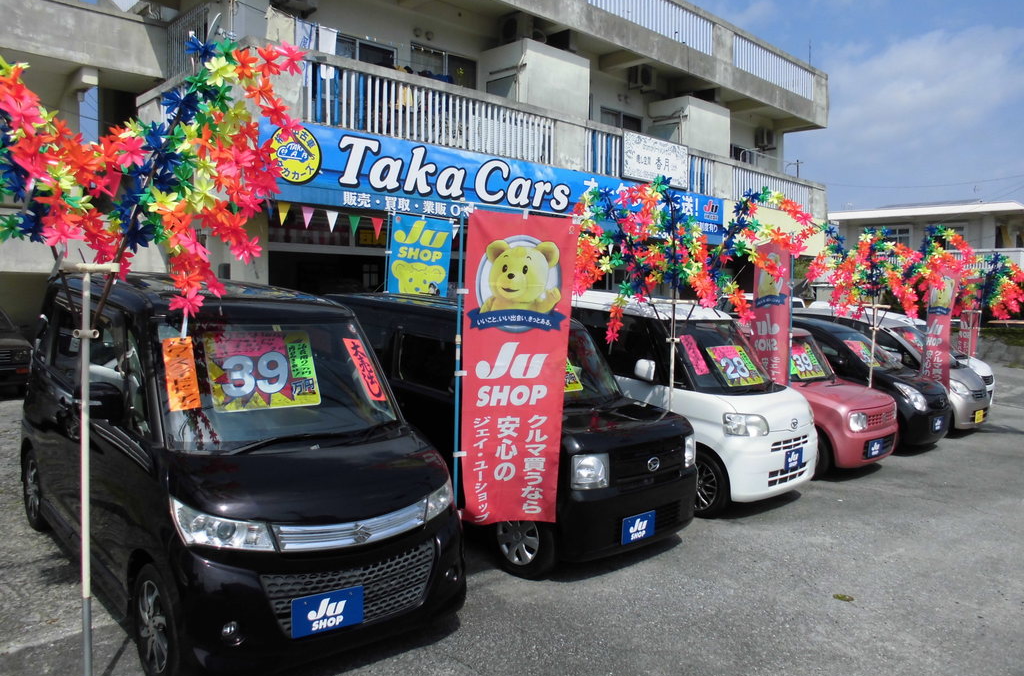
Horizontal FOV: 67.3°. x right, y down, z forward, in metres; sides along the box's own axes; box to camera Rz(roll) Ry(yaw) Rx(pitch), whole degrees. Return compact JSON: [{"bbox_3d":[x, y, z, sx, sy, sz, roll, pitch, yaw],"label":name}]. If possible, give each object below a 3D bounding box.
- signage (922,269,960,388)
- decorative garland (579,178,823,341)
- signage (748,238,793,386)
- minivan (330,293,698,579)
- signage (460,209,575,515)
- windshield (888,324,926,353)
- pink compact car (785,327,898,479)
[{"bbox_3d":[5.961,-0.104,10.650,0.600,1.800,0.060,0,3,-35],"label":"signage"},{"bbox_3d":[1.451,-0.618,6.050,1.850,1.220,0.950,2,3,14],"label":"decorative garland"},{"bbox_3d":[2.671,-0.139,7.900,0.060,1.800,0.600,1,3,-19],"label":"signage"},{"bbox_3d":[-0.227,0.575,6.055,1.475,1.640,3.395,0,4,-43],"label":"minivan"},{"bbox_3d":[0.026,0.170,4.430,0.620,1.800,0.060,2,3,-12],"label":"signage"},{"bbox_3d":[6.284,0.140,11.758,1.300,0.580,0.720,-1,4,-42],"label":"windshield"},{"bbox_3d":[2.872,0.625,9.418,1.475,1.510,3.395,0,4,-43],"label":"pink compact car"}]

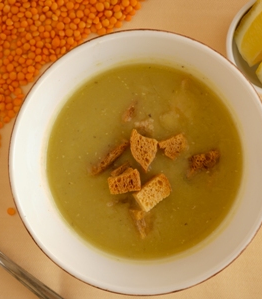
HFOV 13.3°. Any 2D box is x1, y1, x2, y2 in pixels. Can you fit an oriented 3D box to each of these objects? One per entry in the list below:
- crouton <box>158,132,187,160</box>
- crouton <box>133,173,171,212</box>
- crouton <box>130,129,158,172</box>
[{"bbox_3d":[0.022,-0.001,0.592,0.014,0.009,0.011,-22,87,1],"label":"crouton"},{"bbox_3d":[0.011,0.023,0.588,0.017,0.011,0.011,-31,99,-6],"label":"crouton"},{"bbox_3d":[0.007,0.000,0.590,0.014,0.010,0.023,-17,87,1],"label":"crouton"}]

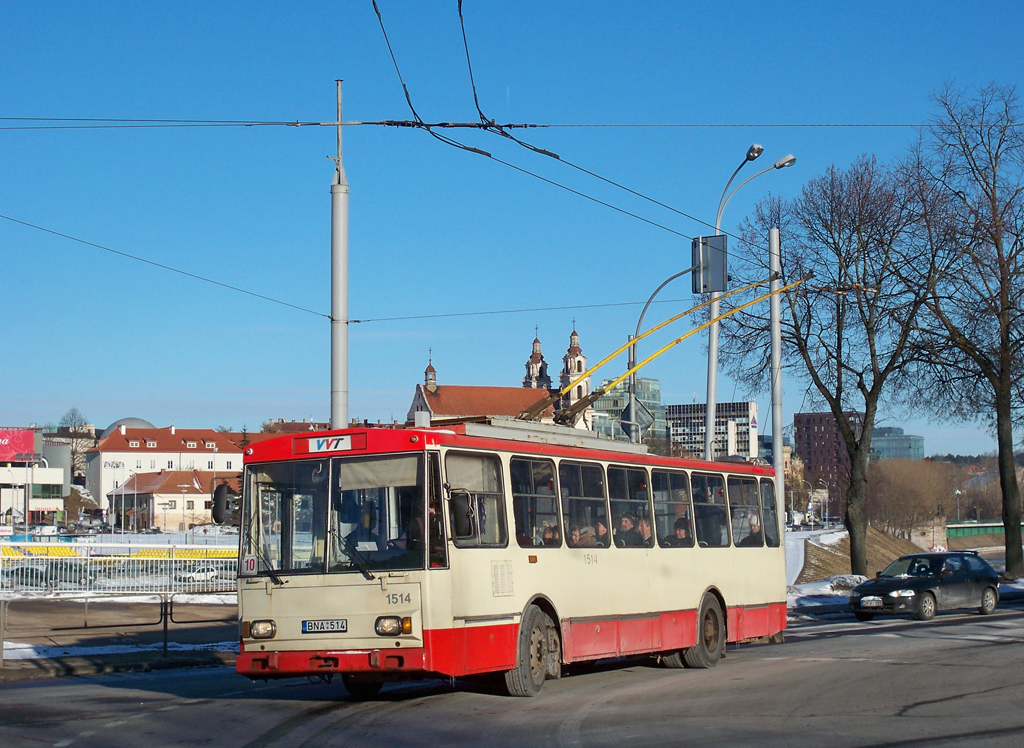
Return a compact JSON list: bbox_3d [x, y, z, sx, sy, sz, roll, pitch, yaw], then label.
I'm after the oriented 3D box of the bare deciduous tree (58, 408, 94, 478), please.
[{"bbox_3d":[-75.334,12.478,280.475,5.600,13.800,5.600,-1,-6,0],"label":"bare deciduous tree"}]

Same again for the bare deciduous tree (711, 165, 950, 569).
[{"bbox_3d":[10.378,-0.321,52.357,6.900,13.600,6.900,-1,-6,0],"label":"bare deciduous tree"}]

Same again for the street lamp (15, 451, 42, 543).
[{"bbox_3d":[-44.543,12.666,149.581,2.300,10.700,0.700,1,-7,-11],"label":"street lamp"}]

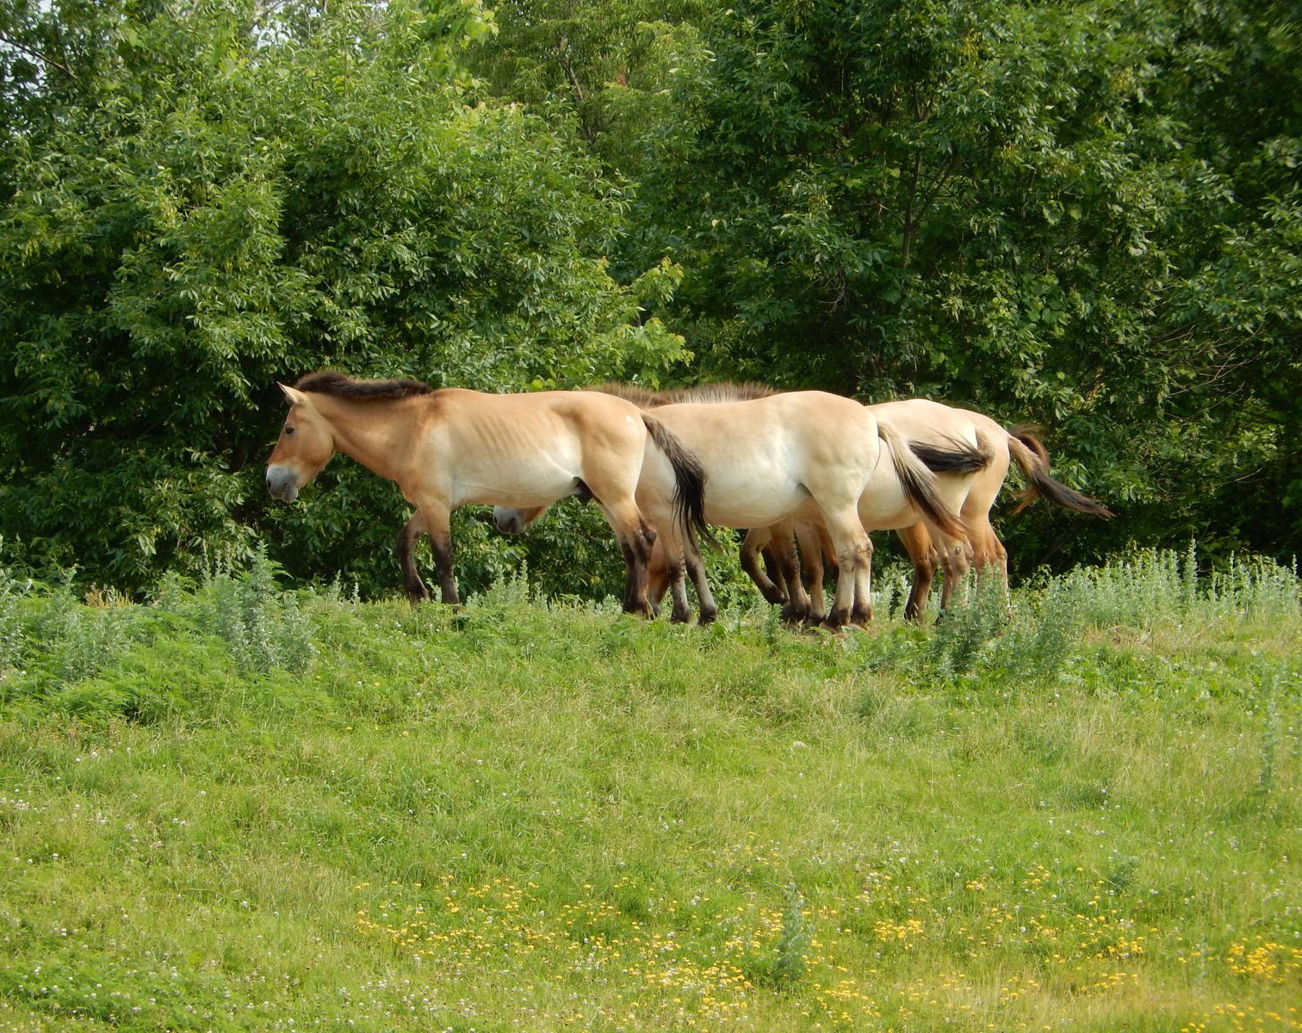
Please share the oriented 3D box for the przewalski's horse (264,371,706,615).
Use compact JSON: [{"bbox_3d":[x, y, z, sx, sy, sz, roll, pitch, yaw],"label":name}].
[{"bbox_3d":[-0.982,-0.130,70.300,2.537,1.450,0.520,0,1,7],"label":"przewalski's horse"}]

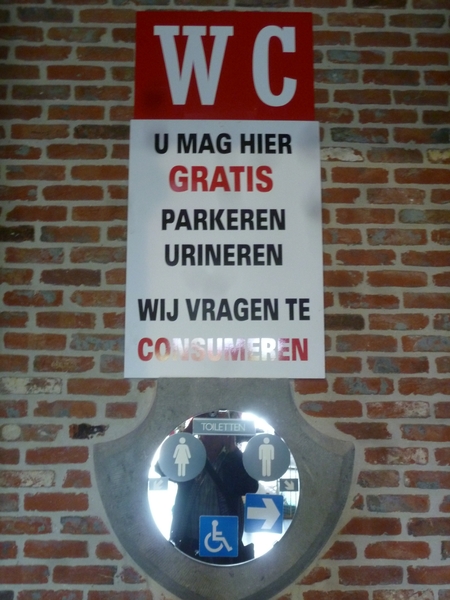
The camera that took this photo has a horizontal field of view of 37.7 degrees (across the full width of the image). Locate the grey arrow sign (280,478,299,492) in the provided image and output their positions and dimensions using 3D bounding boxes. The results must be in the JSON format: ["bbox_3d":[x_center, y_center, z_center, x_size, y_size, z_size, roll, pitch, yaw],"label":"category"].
[{"bbox_3d":[0.170,0.491,1.747,0.048,0.031,0.006,0,-9,-1],"label":"grey arrow sign"}]

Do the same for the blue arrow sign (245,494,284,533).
[{"bbox_3d":[0.103,0.561,1.734,0.098,0.098,0.010,0,-9,-1],"label":"blue arrow sign"}]

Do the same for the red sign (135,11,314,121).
[{"bbox_3d":[-0.001,-0.690,1.936,0.523,0.341,0.020,0,-9,-1],"label":"red sign"}]

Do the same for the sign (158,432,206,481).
[{"bbox_3d":[-0.113,0.418,1.754,0.128,0.128,0.010,0,-9,-1],"label":"sign"}]

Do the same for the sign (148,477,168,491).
[{"bbox_3d":[-0.176,0.487,1.742,0.050,0.030,0.006,0,-9,-1],"label":"sign"}]

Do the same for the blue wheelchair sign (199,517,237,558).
[{"bbox_3d":[-0.016,0.618,1.723,0.102,0.102,0.010,0,-9,-1],"label":"blue wheelchair sign"}]

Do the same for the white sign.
[{"bbox_3d":[0.000,-0.154,1.849,0.546,0.741,0.020,0,-9,-1],"label":"white sign"}]

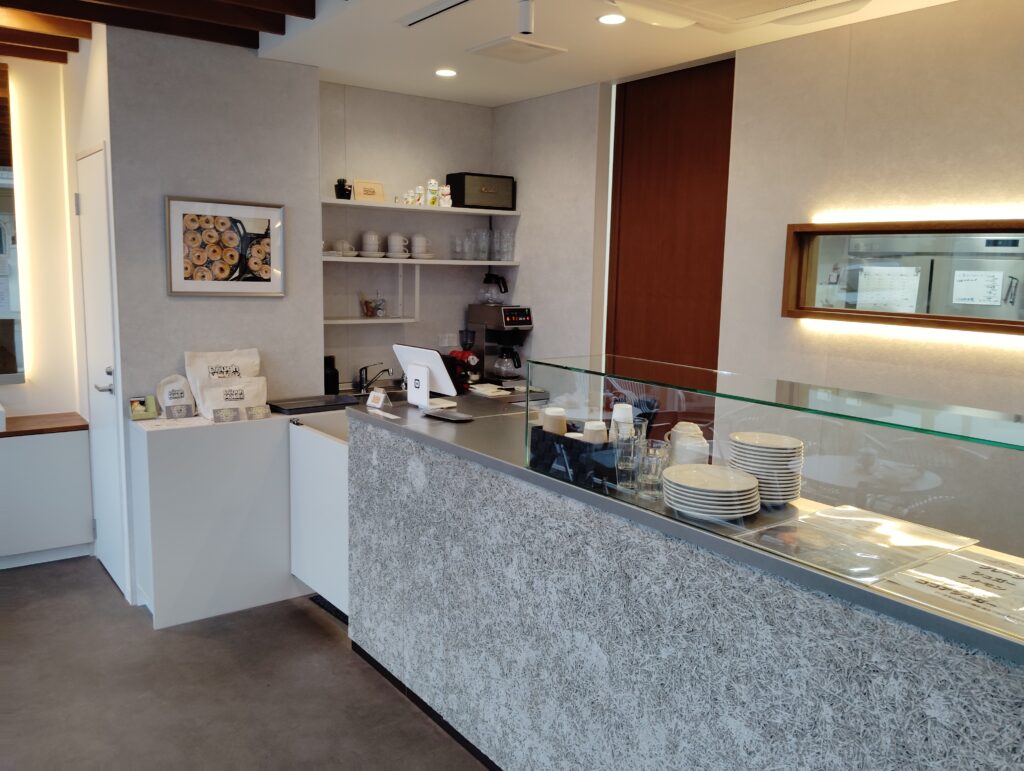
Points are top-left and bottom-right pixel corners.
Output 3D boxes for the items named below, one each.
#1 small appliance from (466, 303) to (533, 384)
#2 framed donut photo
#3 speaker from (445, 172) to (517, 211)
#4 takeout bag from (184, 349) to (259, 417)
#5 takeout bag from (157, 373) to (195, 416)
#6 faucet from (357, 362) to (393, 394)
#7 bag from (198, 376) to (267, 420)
[{"bbox_3d":[-0.068,-0.231,4.803,0.205,0.458,0.355,-5,11,-36],"label":"small appliance"},{"bbox_3d":[-1.286,-0.617,3.755,0.523,0.422,0.025,-5,11,-36],"label":"framed donut photo"},{"bbox_3d":[-0.172,-1.086,4.675,0.352,0.190,0.184,-5,11,-36],"label":"speaker"},{"bbox_3d":[-1.311,-0.013,3.750,0.306,0.288,0.130,-5,11,-36],"label":"takeout bag"},{"bbox_3d":[-1.484,0.045,3.668,0.155,0.192,0.085,-5,11,-36],"label":"takeout bag"},{"bbox_3d":[-0.709,-0.035,4.333,0.235,0.184,0.055,8,11,38],"label":"faucet"},{"bbox_3d":[-1.243,0.060,3.694,0.272,0.167,0.120,-5,11,-36],"label":"bag"}]

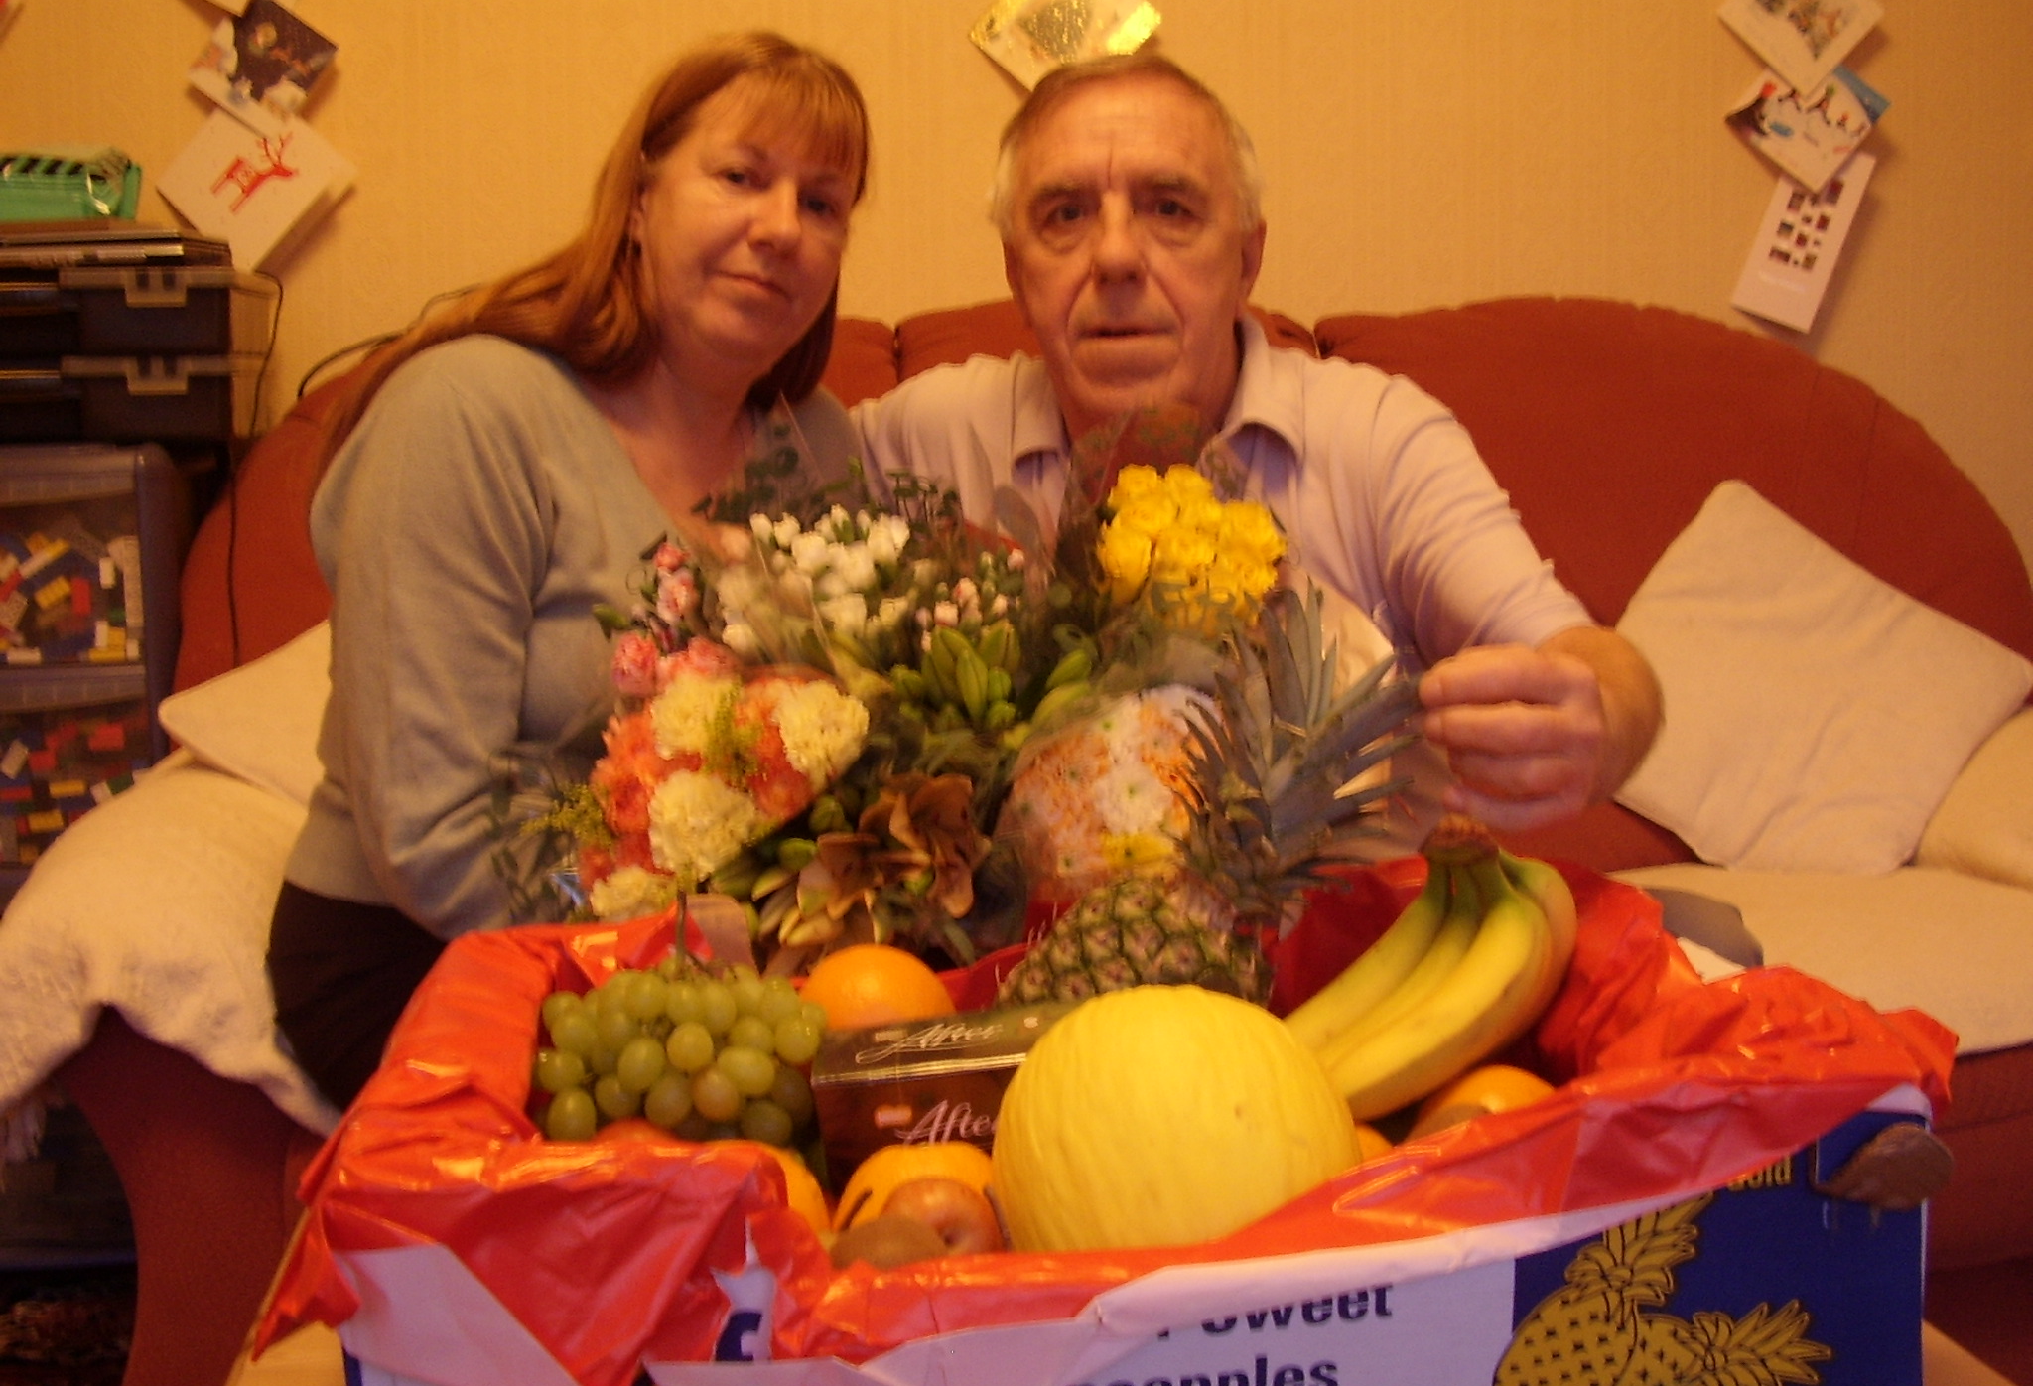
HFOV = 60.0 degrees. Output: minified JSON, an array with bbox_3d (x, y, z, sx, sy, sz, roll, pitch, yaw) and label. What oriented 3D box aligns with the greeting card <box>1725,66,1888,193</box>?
[{"bbox_3d":[0.912,-0.667,2.030,0.134,0.132,0.022,40,2,-7],"label":"greeting card"}]

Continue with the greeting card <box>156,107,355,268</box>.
[{"bbox_3d":[-0.821,-0.552,1.900,0.147,0.142,0.022,-44,7,1],"label":"greeting card"}]

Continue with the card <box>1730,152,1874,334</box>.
[{"bbox_3d":[0.908,-0.532,2.030,0.097,0.215,0.020,20,4,-6],"label":"card"}]

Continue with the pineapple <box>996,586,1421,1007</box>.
[{"bbox_3d":[0.098,0.090,0.900,0.140,0.315,0.140,22,0,-2],"label":"pineapple"}]

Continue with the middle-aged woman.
[{"bbox_3d":[-0.264,0.132,1.280,0.500,1.195,0.700,-5,7,-36],"label":"middle-aged woman"}]

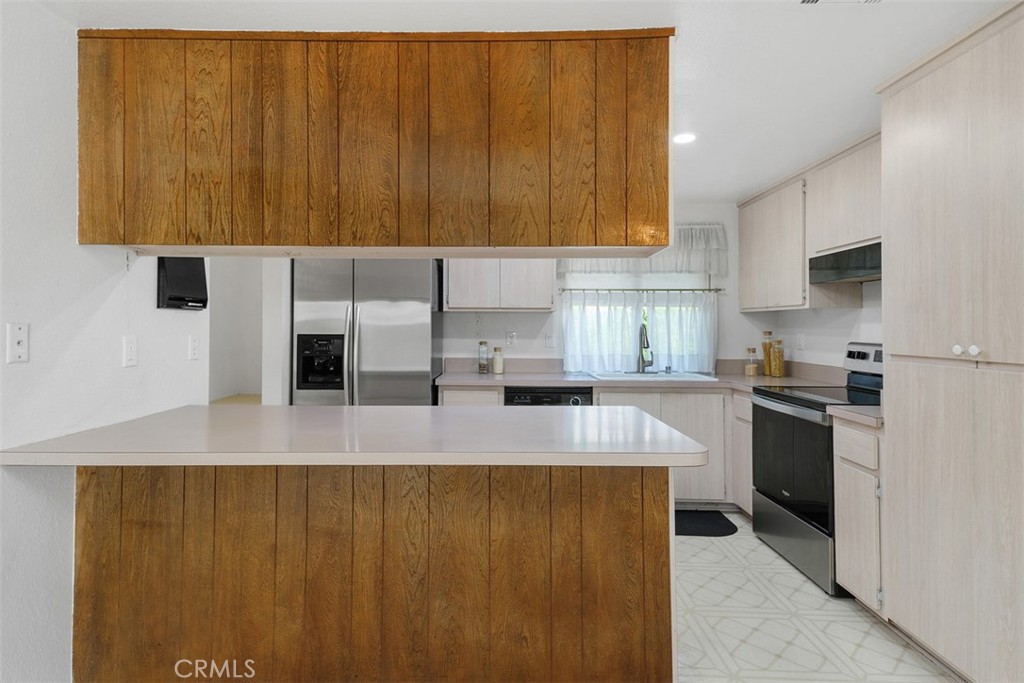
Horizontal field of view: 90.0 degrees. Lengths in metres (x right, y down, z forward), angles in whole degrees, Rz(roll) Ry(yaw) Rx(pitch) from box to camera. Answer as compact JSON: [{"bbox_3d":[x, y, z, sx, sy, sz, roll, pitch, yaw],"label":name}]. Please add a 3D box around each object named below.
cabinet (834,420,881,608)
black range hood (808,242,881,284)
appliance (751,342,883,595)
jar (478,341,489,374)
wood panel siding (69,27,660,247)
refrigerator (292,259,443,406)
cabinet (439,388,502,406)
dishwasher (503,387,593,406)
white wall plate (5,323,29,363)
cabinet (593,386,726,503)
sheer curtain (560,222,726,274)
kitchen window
[{"bbox_3d":[1.873,0.761,2.344,0.605,0.805,0.320,0,1,-1],"label":"cabinet"},{"bbox_3d":[2.033,-0.417,2.831,0.330,0.165,0.740,0,1,-1],"label":"black range hood"},{"bbox_3d":[1.789,0.612,2.766,0.650,1.190,0.764,0,1,0],"label":"appliance"},{"bbox_3d":[-0.224,0.125,4.031,0.075,0.258,0.075,0,1,0],"label":"jar"},{"bbox_3d":[-0.451,-0.668,1.717,1.954,0.705,0.040,0,1,0],"label":"wood panel siding"},{"bbox_3d":[-0.975,0.301,3.658,0.890,1.770,0.750,0,1,0],"label":"refrigerator"},{"bbox_3d":[-0.294,0.717,3.835,0.447,0.815,0.600,0,1,-1],"label":"cabinet"},{"bbox_3d":[0.246,0.736,3.853,0.613,0.850,0.610,0,1,-1],"label":"dishwasher"},{"bbox_3d":[-1.446,0.006,1.500,0.008,0.115,0.071,0,1,0],"label":"white wall plate"},{"bbox_3d":[1.038,0.714,3.865,0.922,0.800,0.600,0,1,-1],"label":"cabinet"},{"bbox_3d":[1.024,-0.722,3.999,1.340,0.411,0.100,0,1,0],"label":"sheer curtain"},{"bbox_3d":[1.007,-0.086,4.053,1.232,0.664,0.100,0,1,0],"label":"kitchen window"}]

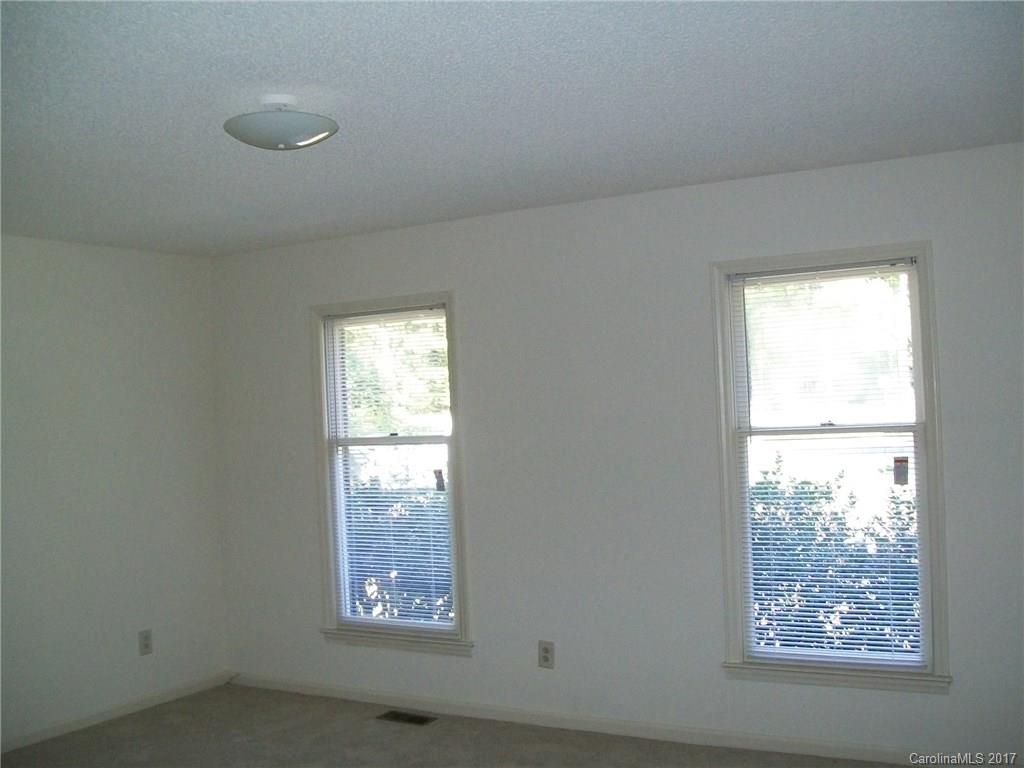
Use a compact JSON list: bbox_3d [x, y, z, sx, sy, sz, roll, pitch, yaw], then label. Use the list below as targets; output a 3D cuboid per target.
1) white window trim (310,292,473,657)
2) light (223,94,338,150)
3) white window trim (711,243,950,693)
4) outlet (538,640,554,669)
[{"bbox_3d":[-0.634,0.461,5.421,0.940,1.790,0.100,-3,-1,30],"label":"white window trim"},{"bbox_3d":[-0.665,-0.752,3.078,0.335,0.146,0.335,-2,-1,0],"label":"light"},{"bbox_3d":[1.278,0.350,4.306,0.940,1.790,0.100,-3,-1,30],"label":"white window trim"},{"bbox_3d":[0.158,1.261,4.949,0.076,0.121,0.010,-3,-1,30],"label":"outlet"}]

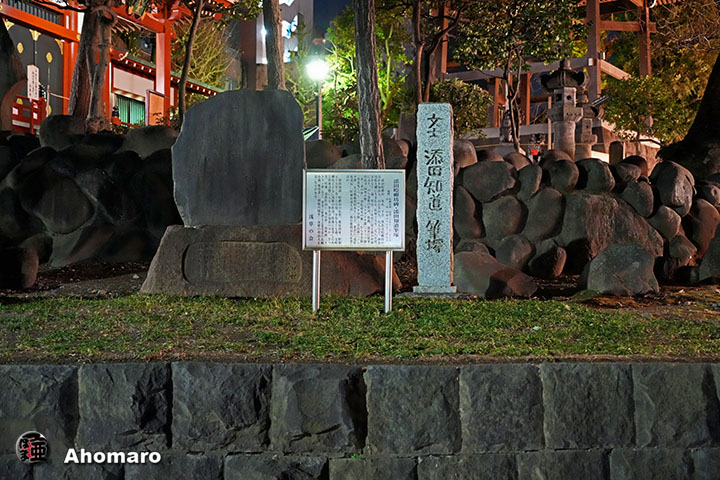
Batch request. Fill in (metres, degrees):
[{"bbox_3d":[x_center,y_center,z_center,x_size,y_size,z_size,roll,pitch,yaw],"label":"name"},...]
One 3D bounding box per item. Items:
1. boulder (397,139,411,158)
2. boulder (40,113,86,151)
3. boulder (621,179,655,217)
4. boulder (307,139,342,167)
[{"bbox_3d":[0.503,-1.071,10.300,0.202,0.269,0.205,0,0,0],"label":"boulder"},{"bbox_3d":[-3.719,-1.331,11.000,0.600,0.475,0.480,0,0,0],"label":"boulder"},{"bbox_3d":[3.248,-0.480,10.300,0.398,0.433,0.380,0,0,0],"label":"boulder"},{"bbox_3d":[-0.473,-1.025,10.800,0.516,0.393,0.420,0,0,0],"label":"boulder"}]

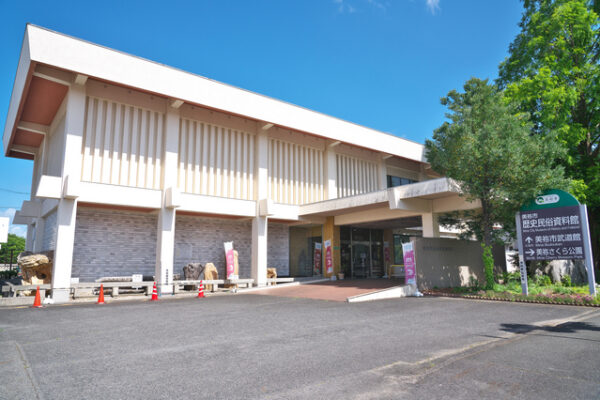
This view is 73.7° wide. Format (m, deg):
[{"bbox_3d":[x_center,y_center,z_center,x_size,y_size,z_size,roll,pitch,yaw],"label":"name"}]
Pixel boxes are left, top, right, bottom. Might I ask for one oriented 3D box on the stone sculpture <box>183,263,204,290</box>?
[{"bbox_3d":[-4.872,3.500,18.300,0.950,1.250,0.580,7,-12,-38],"label":"stone sculpture"}]

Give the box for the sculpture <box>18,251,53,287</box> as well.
[{"bbox_3d":[-10.032,2.641,15.200,1.250,1.450,0.900,7,-12,-38],"label":"sculpture"}]

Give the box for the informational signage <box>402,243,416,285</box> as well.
[{"bbox_3d":[4.717,2.730,17.200,0.600,1.850,0.120,-9,-13,39],"label":"informational signage"}]

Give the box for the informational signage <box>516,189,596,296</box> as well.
[{"bbox_3d":[9.152,1.509,14.300,0.200,3.750,2.250,8,-13,-40],"label":"informational signage"}]

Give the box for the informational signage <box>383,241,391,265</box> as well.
[{"bbox_3d":[5.406,3.344,25.000,0.550,1.600,0.100,6,-12,-35],"label":"informational signage"}]

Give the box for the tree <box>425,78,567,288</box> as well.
[{"bbox_3d":[8.602,-0.594,17.600,5.800,9.000,5.500,7,-12,-38],"label":"tree"}]

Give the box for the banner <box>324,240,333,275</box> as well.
[{"bbox_3d":[1.613,3.192,22.400,0.570,1.800,0.100,4,-11,-28],"label":"banner"}]

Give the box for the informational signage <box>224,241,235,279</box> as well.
[{"bbox_3d":[-3.323,2.811,18.800,0.600,1.800,0.120,-1,-10,0],"label":"informational signage"}]

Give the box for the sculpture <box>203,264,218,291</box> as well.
[{"bbox_3d":[-4.193,3.576,18.700,0.700,1.270,0.520,7,-12,-38],"label":"sculpture"}]

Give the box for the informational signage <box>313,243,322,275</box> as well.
[{"bbox_3d":[1.002,3.349,22.900,0.600,1.800,0.100,3,-10,-20],"label":"informational signage"}]

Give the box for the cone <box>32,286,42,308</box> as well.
[{"bbox_3d":[-8.656,3.204,13.200,0.370,0.700,0.370,7,-12,-38],"label":"cone"}]

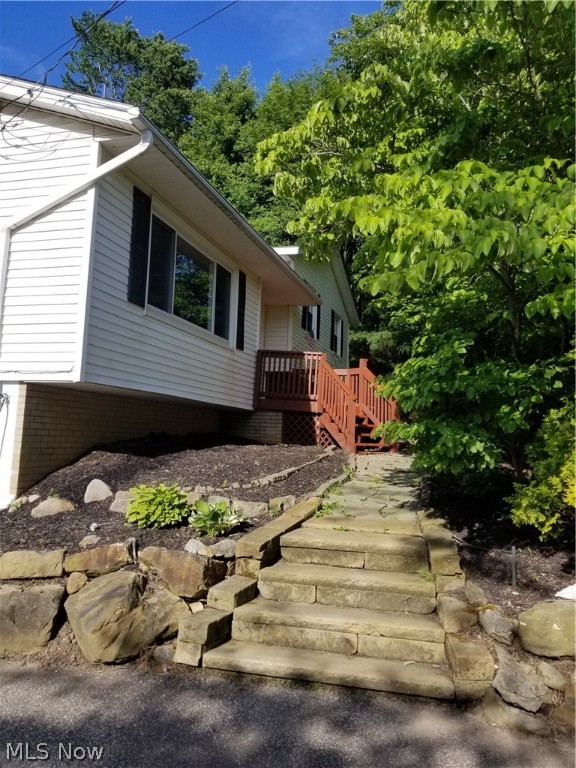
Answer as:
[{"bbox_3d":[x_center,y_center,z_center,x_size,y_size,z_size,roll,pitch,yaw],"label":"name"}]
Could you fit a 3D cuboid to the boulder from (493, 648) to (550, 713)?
[{"bbox_3d":[1.429,1.808,3.530,0.330,0.270,0.300,1,-6,13],"label":"boulder"}]

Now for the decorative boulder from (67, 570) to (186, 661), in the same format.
[{"bbox_3d":[-1.169,1.686,4.200,0.830,0.530,0.500,2,-6,6],"label":"decorative boulder"}]

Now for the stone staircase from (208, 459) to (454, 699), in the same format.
[{"bbox_3d":[0.821,1.549,6.331,1.770,1.360,5.100,1,-6,12],"label":"stone staircase"}]

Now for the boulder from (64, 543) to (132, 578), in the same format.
[{"bbox_3d":[-1.439,1.333,4.380,0.470,0.200,0.280,2,-6,6],"label":"boulder"}]

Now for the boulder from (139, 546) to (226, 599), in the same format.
[{"bbox_3d":[-0.796,1.422,4.350,0.590,0.320,0.400,2,-6,6],"label":"boulder"}]

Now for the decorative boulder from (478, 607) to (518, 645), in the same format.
[{"bbox_3d":[1.467,1.683,4.020,0.270,0.210,0.250,1,-6,13],"label":"decorative boulder"}]

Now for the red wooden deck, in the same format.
[{"bbox_3d":[0.795,0.335,10.625,2.600,1.760,1.900,1,-6,13],"label":"red wooden deck"}]

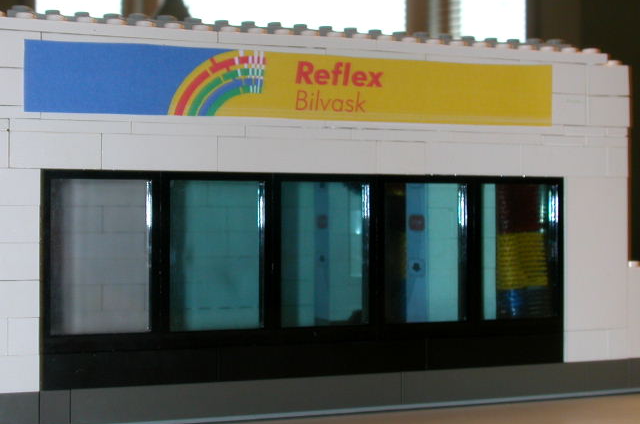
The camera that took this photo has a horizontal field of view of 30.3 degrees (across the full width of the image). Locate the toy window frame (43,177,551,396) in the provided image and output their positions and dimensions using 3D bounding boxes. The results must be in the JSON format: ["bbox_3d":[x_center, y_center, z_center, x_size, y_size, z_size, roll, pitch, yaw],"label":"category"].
[{"bbox_3d":[0.000,0.018,0.340,0.160,0.058,0.008,0,0,-22],"label":"toy window frame"}]

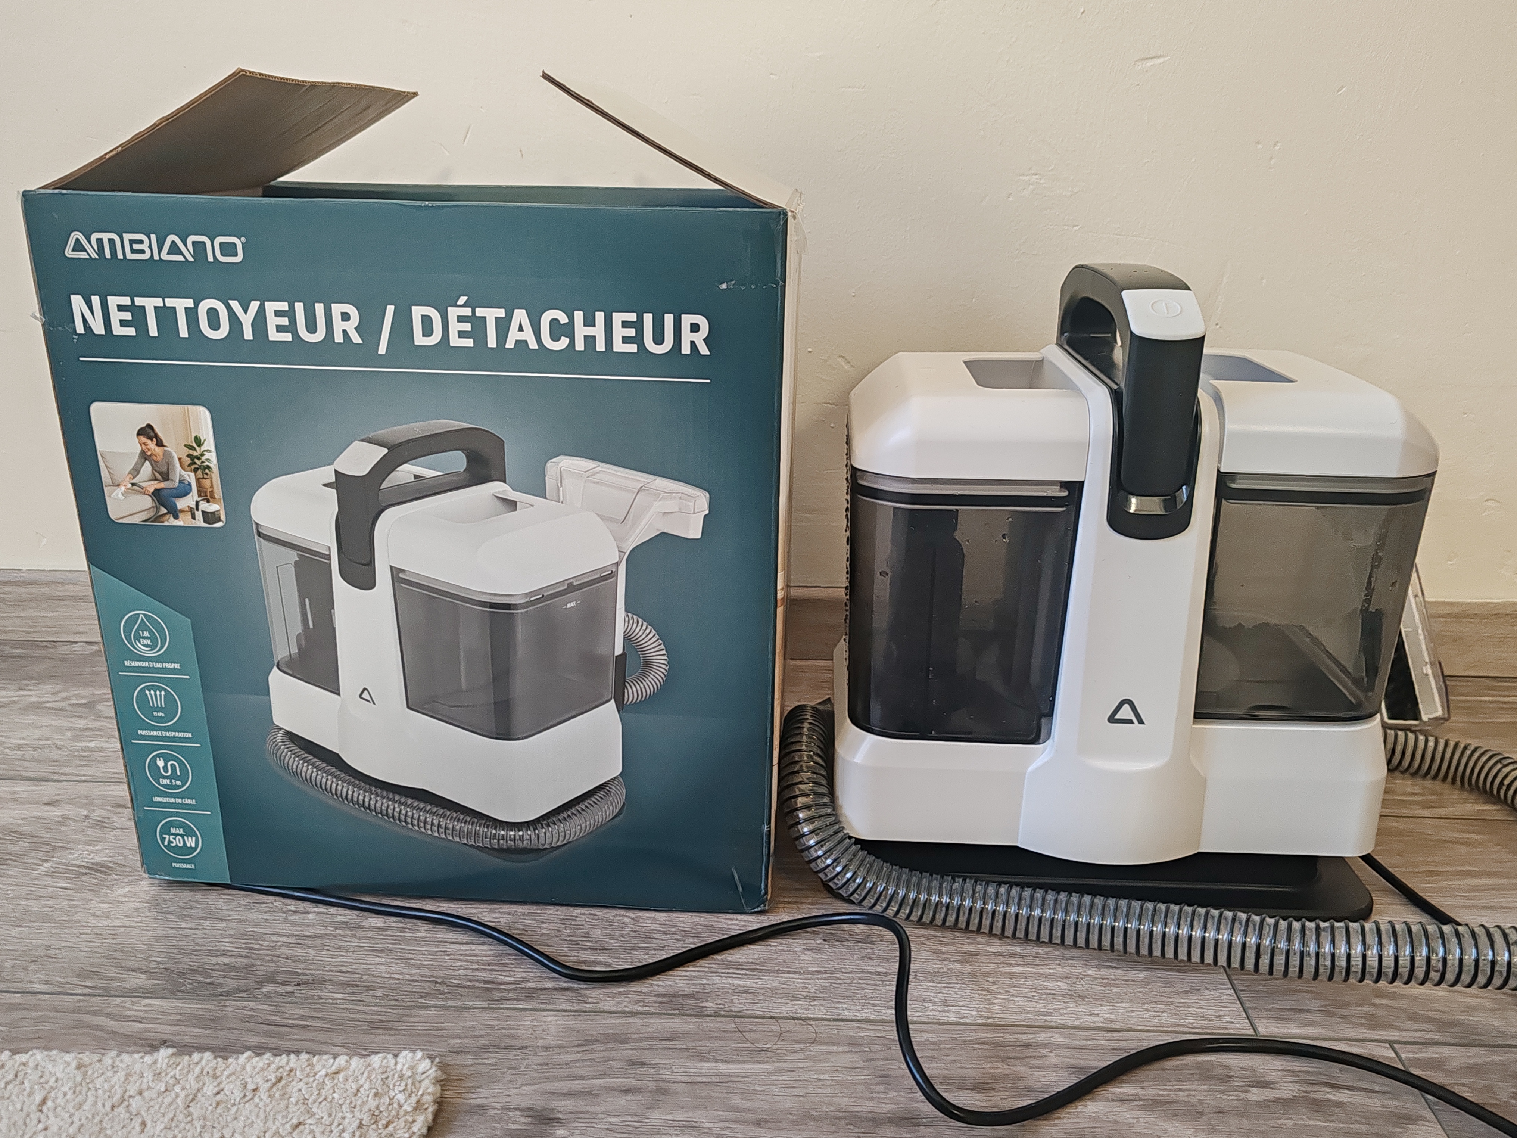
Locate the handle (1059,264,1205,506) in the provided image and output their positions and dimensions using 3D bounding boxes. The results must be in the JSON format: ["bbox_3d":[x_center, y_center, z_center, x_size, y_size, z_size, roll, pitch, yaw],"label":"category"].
[{"bbox_3d":[0.209,-0.119,0.686,0.039,0.117,0.175,1,20,2],"label":"handle"}]

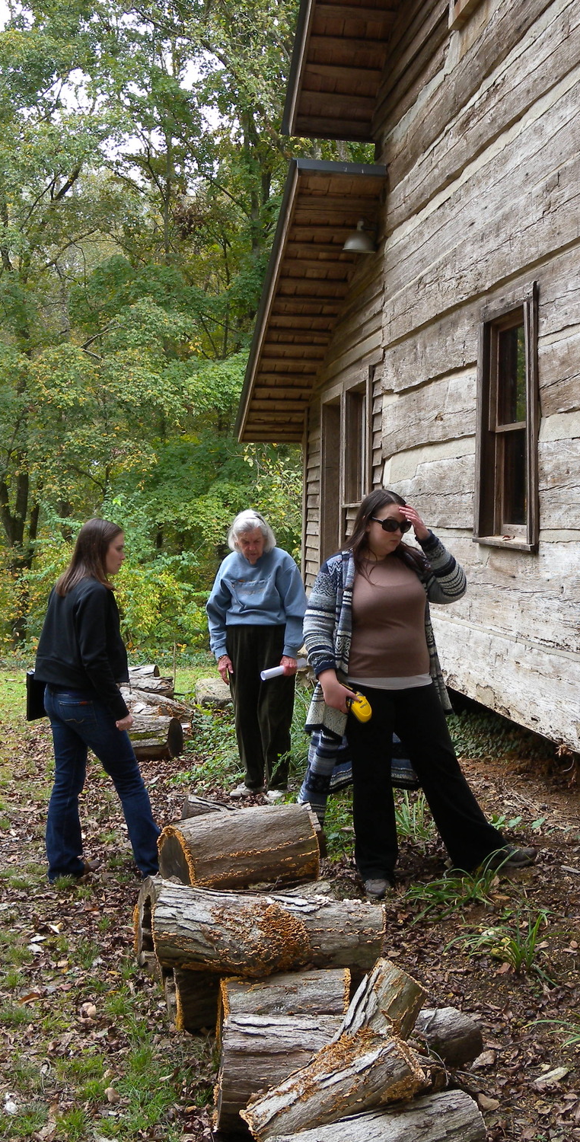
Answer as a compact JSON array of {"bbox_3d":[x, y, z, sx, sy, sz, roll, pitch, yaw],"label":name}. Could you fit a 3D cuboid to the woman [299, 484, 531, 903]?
[{"bbox_3d":[0.529,0.499,5.140,0.900,1.620,0.520,1,2,-15],"label":"woman"}]

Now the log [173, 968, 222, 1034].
[{"bbox_3d":[-0.103,1.283,3.747,0.480,0.225,0.225,1,2,-8],"label":"log"}]

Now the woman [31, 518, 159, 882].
[{"bbox_3d":[-0.855,0.550,5.351,0.500,1.575,0.500,-3,5,-33],"label":"woman"}]

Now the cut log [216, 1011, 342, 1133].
[{"bbox_3d":[0.010,1.308,3.229,0.410,0.300,0.300,0,4,-4],"label":"cut log"}]

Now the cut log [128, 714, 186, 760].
[{"bbox_3d":[-0.920,1.023,7.591,0.500,0.250,0.250,2,2,16],"label":"cut log"}]

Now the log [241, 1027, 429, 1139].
[{"bbox_3d":[0.110,1.206,2.894,0.440,0.140,0.140,-19,9,-20],"label":"log"}]

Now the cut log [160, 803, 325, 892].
[{"bbox_3d":[-0.193,1.100,4.922,0.580,0.285,0.285,-1,3,-31],"label":"cut log"}]

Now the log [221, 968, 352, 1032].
[{"bbox_3d":[-0.009,1.290,3.518,0.370,0.290,0.290,-1,4,-8],"label":"log"}]

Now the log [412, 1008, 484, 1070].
[{"bbox_3d":[0.353,1.321,3.468,0.360,0.150,0.150,1,2,-24],"label":"log"}]

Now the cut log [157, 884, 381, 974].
[{"bbox_3d":[-0.067,1.078,3.724,0.690,0.270,0.260,0,4,2],"label":"cut log"}]

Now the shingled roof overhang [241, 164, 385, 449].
[{"bbox_3d":[0.077,-2.301,12.027,0.680,1.950,5.000,1,2,-7],"label":"shingled roof overhang"}]

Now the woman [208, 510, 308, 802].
[{"bbox_3d":[-0.174,0.454,6.548,0.540,1.540,0.400,0,4,7],"label":"woman"}]

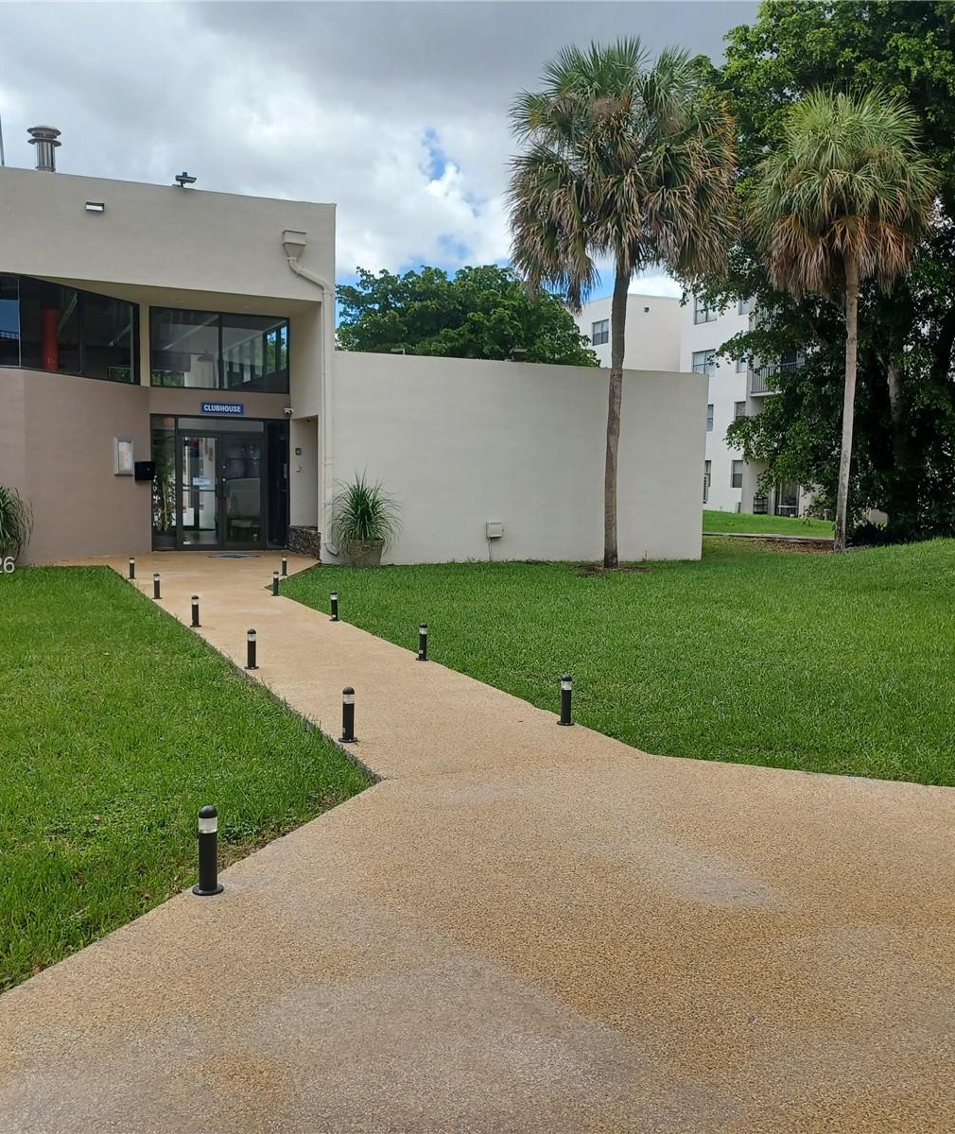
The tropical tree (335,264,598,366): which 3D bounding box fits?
[{"bbox_3d":[-0.384,-4.727,30.308,7.283,7.223,6.997,1,5,0],"label":"tropical tree"}]

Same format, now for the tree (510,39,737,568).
[{"bbox_3d":[2.418,-4.305,18.097,3.795,8.587,3.795,1,5,0],"label":"tree"}]

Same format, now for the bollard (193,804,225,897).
[{"bbox_3d":[-0.958,1.000,3.886,0.110,0.304,0.110,1,5,0],"label":"bollard"}]

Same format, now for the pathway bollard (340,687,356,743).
[{"bbox_3d":[-0.717,0.818,6.096,0.106,0.298,0.106,1,5,0],"label":"pathway bollard"}]

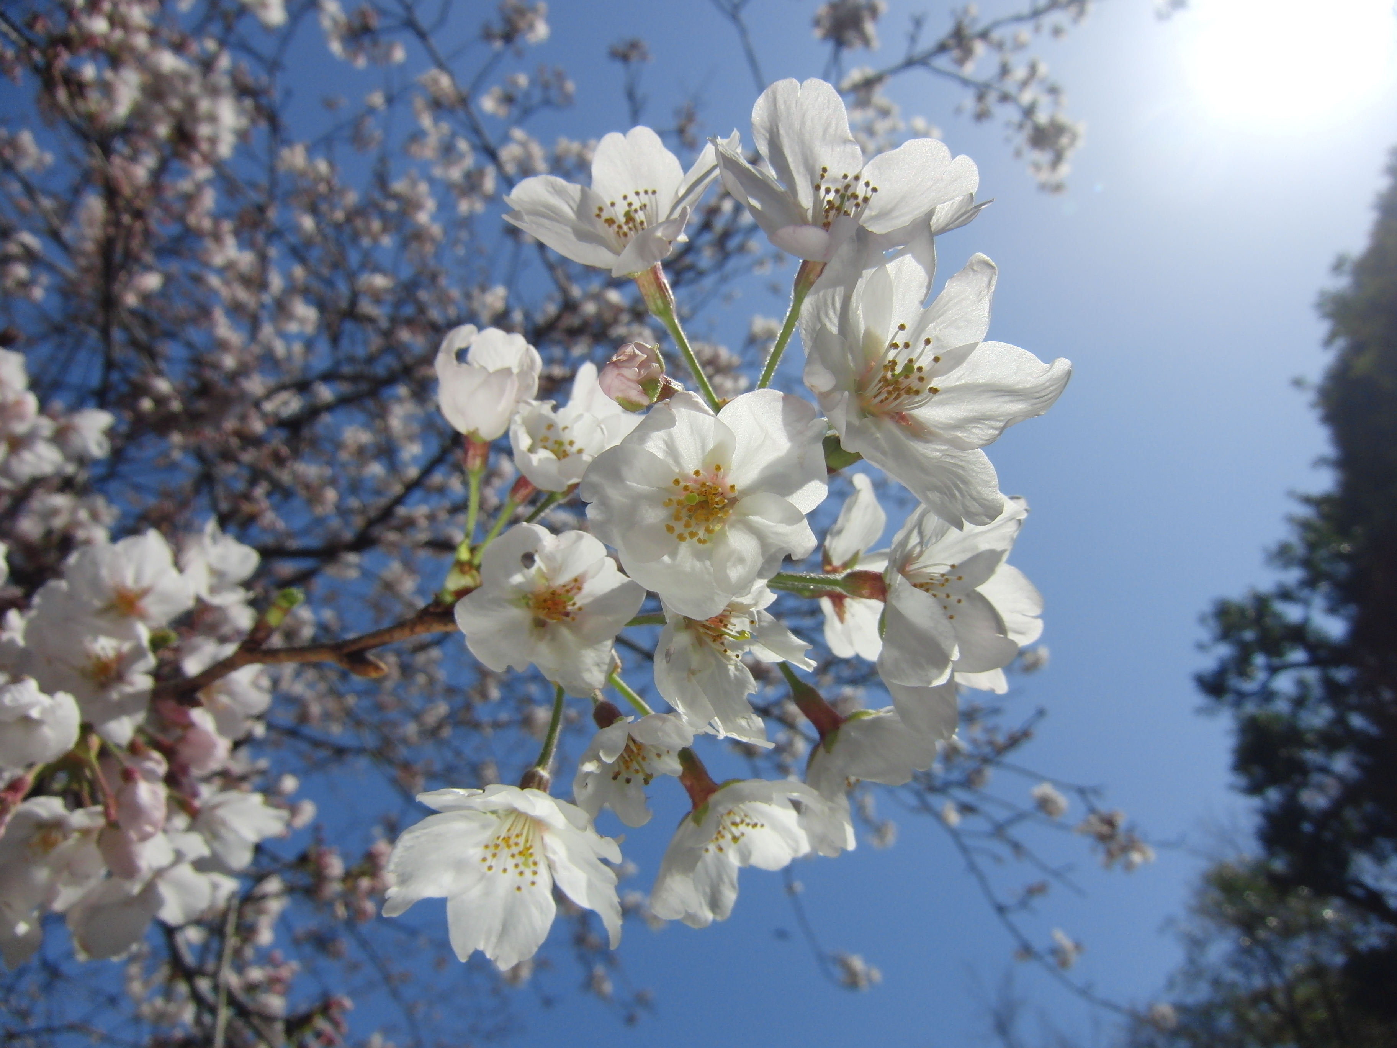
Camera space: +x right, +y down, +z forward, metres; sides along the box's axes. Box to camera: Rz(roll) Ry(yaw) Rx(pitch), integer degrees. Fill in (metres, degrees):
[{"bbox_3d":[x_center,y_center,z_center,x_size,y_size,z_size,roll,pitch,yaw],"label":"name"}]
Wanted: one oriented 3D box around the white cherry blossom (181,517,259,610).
[{"bbox_3d":[-0.131,0.011,0.265,0.024,0.025,0.018,0,-30,-36],"label":"white cherry blossom"}]

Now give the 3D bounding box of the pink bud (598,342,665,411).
[{"bbox_3d":[-0.011,-0.025,0.165,0.012,0.011,0.011,28,-84,-30],"label":"pink bud"}]

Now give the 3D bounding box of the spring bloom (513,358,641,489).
[{"bbox_3d":[-0.022,-0.017,0.172,0.024,0.022,0.018,0,-30,0],"label":"spring bloom"}]

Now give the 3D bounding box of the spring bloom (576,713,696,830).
[{"bbox_3d":[-0.013,0.039,0.165,0.022,0.013,0.022,-39,-37,6],"label":"spring bloom"}]

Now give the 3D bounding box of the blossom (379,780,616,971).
[{"bbox_3d":[-0.027,0.049,0.142,0.035,0.017,0.035,-5,-44,9],"label":"blossom"}]

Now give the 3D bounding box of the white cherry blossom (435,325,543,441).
[{"bbox_3d":[-0.034,-0.023,0.157,0.017,0.017,0.018,5,-73,0],"label":"white cherry blossom"}]

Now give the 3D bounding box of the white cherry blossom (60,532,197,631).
[{"bbox_3d":[-0.147,0.016,0.250,0.034,0.028,0.018,0,-12,-21],"label":"white cherry blossom"}]

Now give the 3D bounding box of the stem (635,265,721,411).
[{"bbox_3d":[-0.003,-0.031,0.160,0.005,0.005,0.028,-25,-73,4],"label":"stem"}]

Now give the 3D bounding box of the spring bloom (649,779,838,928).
[{"bbox_3d":[0.006,0.048,0.150,0.031,0.017,0.031,-32,-33,3],"label":"spring bloom"}]

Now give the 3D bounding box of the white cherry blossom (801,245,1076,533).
[{"bbox_3d":[0.028,-0.016,0.132,0.040,0.040,0.019,13,-31,-24],"label":"white cherry blossom"}]

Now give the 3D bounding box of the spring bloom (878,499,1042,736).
[{"bbox_3d":[0.037,0.013,0.147,0.018,0.035,0.035,4,-21,37],"label":"spring bloom"}]

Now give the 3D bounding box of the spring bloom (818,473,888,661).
[{"bbox_3d":[0.028,0.007,0.162,0.015,0.031,0.028,0,-25,-30],"label":"spring bloom"}]

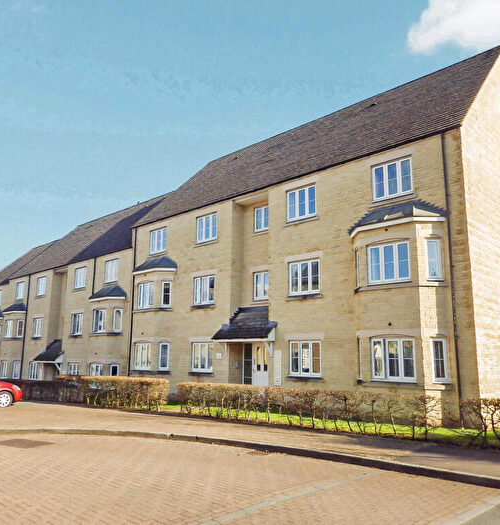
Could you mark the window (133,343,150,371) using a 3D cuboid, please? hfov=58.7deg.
[{"bbox_3d":[-4.635,4.095,19.256,1.138,1.139,0.120,-10,-15,41],"label":"window"}]

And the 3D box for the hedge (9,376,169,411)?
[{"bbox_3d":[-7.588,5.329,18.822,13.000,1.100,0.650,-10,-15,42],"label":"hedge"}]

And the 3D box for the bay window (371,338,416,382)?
[{"bbox_3d":[3.800,2.576,11.751,1.230,1.140,0.120,-10,-15,42],"label":"bay window"}]

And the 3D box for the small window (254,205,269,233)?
[{"bbox_3d":[0.502,-1.721,17.567,0.760,1.003,0.120,-10,-15,41],"label":"small window"}]

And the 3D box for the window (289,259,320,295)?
[{"bbox_3d":[1.820,0.536,14.894,1.207,1.128,0.120,-10,-15,41],"label":"window"}]

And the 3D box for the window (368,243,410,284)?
[{"bbox_3d":[3.878,0.034,12.424,1.225,1.119,0.120,-10,-15,41],"label":"window"}]

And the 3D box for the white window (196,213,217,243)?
[{"bbox_3d":[-1.789,-1.400,18.572,1.197,1.142,0.120,-10,-15,41],"label":"white window"}]

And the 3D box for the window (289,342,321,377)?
[{"bbox_3d":[1.792,3.100,14.240,1.224,1.120,0.120,-10,-15,42],"label":"window"}]

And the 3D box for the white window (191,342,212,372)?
[{"bbox_3d":[-1.860,3.753,17.536,1.183,1.122,0.120,-10,-15,41],"label":"white window"}]

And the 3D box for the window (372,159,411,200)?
[{"bbox_3d":[4.262,-2.467,13.327,1.239,1.086,0.120,-10,-15,41],"label":"window"}]

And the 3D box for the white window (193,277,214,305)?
[{"bbox_3d":[-1.839,1.116,18.080,1.208,1.092,0.120,-10,-15,41],"label":"white window"}]

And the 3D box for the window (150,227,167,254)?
[{"bbox_3d":[-4.237,-0.970,20.715,1.230,1.110,0.120,-10,-15,42],"label":"window"}]

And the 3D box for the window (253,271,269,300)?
[{"bbox_3d":[0.506,0.865,16.850,0.980,1.060,0.120,-10,-15,42],"label":"window"}]

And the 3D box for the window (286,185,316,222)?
[{"bbox_3d":[1.838,-2.015,15.217,1.224,1.090,0.120,-10,-15,42],"label":"window"}]

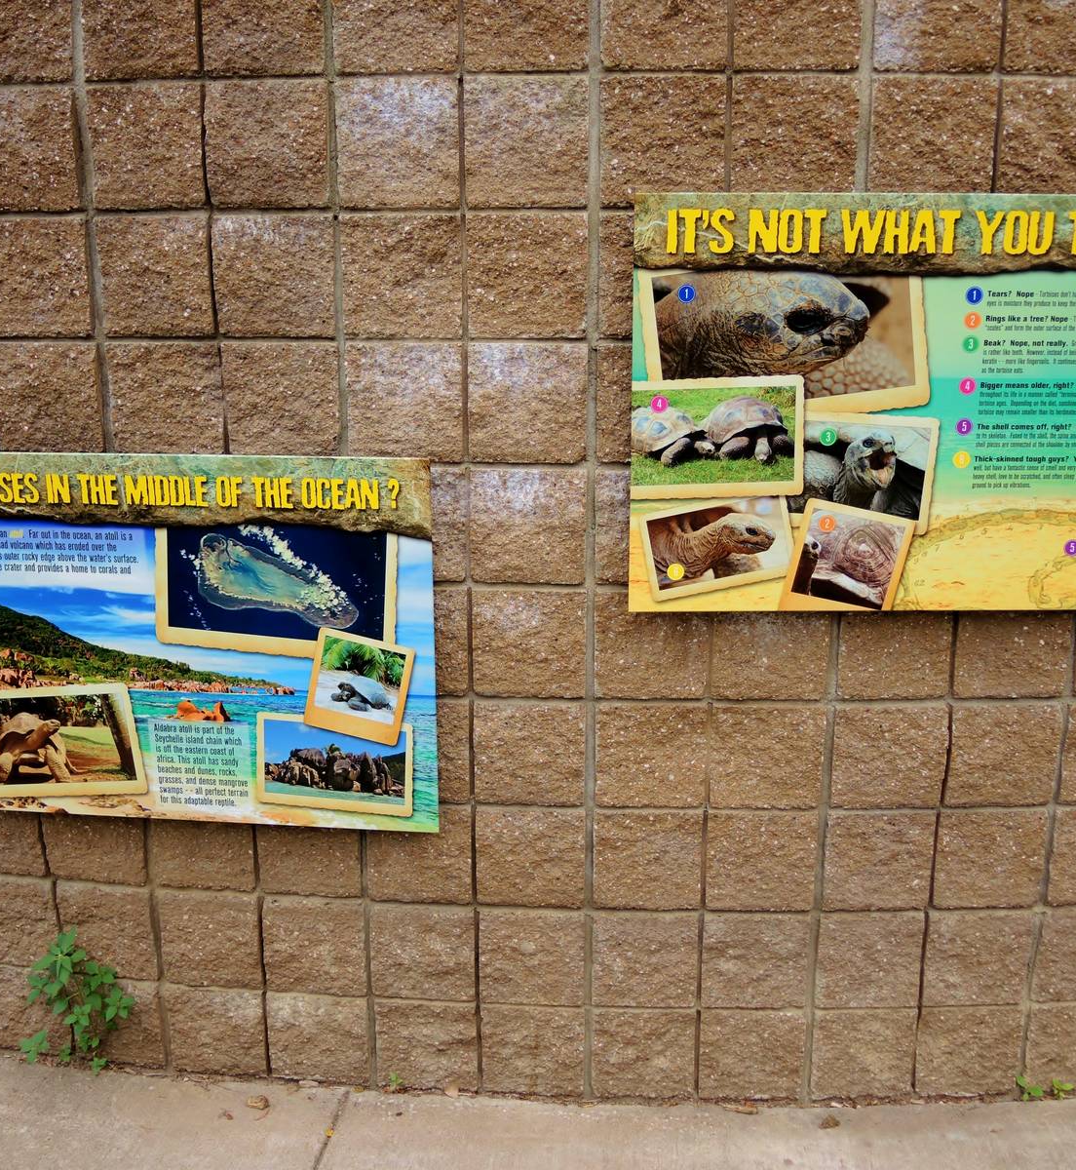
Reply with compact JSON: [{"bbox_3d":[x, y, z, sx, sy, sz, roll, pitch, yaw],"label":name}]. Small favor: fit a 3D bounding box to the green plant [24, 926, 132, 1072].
[{"bbox_3d":[-0.873,0.794,2.395,0.205,0.320,0.130,3,15,10],"label":"green plant"}]

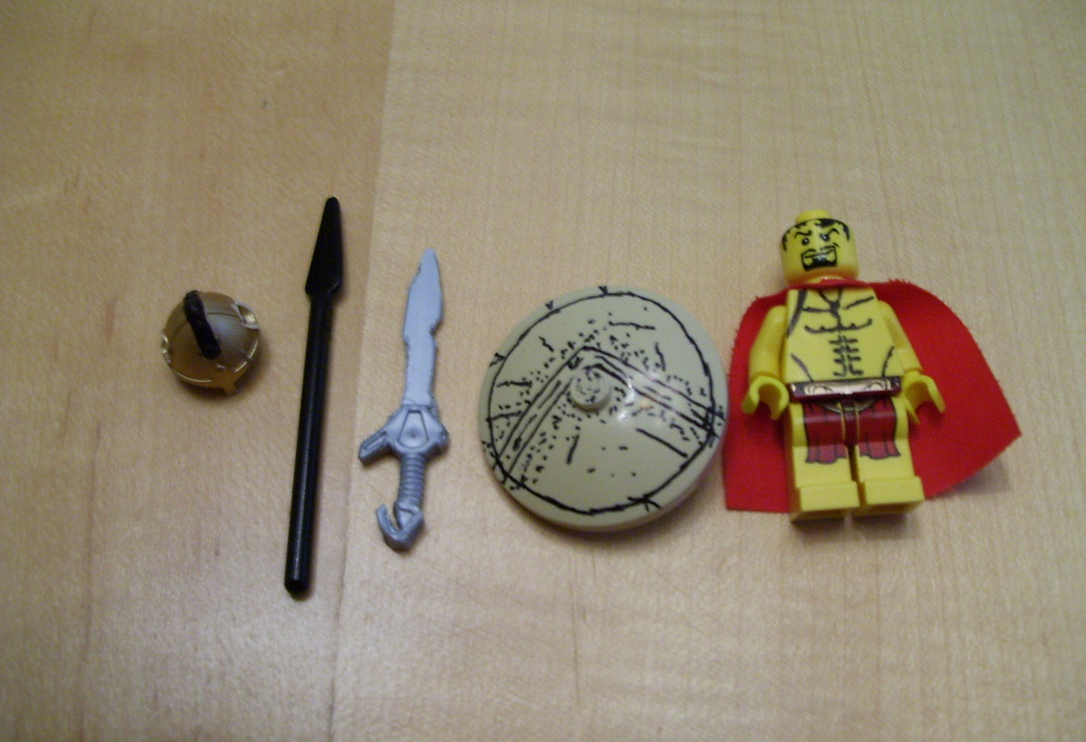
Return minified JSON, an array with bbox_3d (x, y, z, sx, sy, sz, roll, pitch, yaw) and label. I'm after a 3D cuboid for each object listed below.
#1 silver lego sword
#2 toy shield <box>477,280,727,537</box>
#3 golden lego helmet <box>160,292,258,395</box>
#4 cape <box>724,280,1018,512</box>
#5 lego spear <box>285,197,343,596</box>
[{"bbox_3d":[-0.019,0.003,0.155,0.012,0.004,0.043,2,73,5],"label":"silver lego sword"},{"bbox_3d":[0.007,0.003,0.145,0.033,0.008,0.033,-9,70,8],"label":"toy shield"},{"bbox_3d":[-0.046,-0.005,0.155,0.013,0.012,0.014,-17,72,-1],"label":"golden lego helmet"},{"bbox_3d":[0.042,0.002,0.149,0.038,0.005,0.032,-5,73,3],"label":"cape"},{"bbox_3d":[-0.031,0.002,0.156,0.005,0.003,0.057,0,73,5],"label":"lego spear"}]

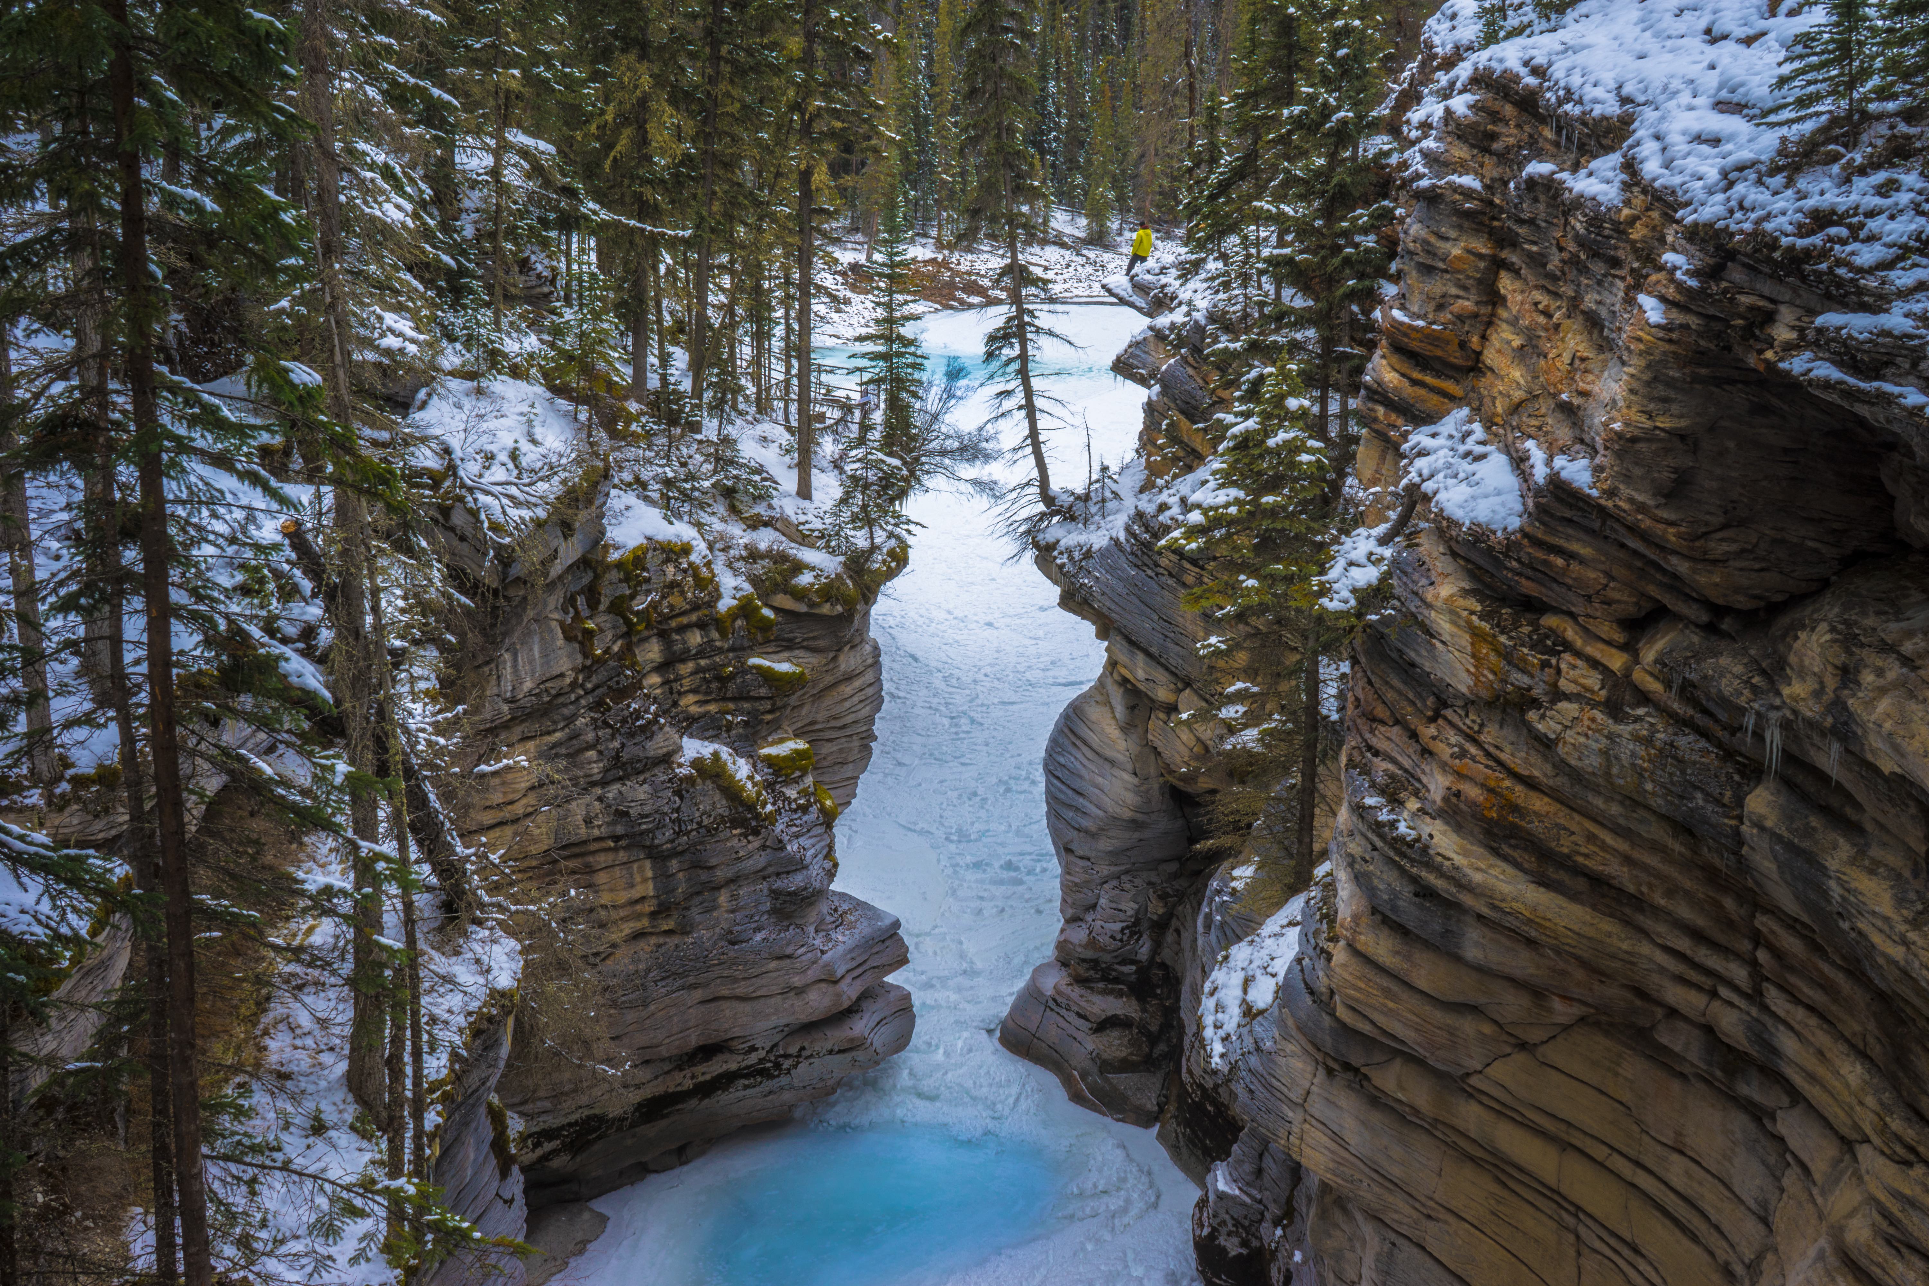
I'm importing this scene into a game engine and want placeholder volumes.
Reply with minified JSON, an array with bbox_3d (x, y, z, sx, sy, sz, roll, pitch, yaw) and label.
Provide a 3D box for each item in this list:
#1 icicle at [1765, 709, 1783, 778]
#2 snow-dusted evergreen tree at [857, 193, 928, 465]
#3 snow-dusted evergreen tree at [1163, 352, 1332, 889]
[{"bbox_3d":[7.564,0.959,21.034,0.183,0.672,0.146,1,13,0],"label":"icicle"},{"bbox_3d":[-1.455,-6.353,45.748,1.471,5.516,1.471,1,13,0],"label":"snow-dusted evergreen tree"},{"bbox_3d":[4.279,-0.199,33.810,2.513,8.093,2.513,1,13,0],"label":"snow-dusted evergreen tree"}]

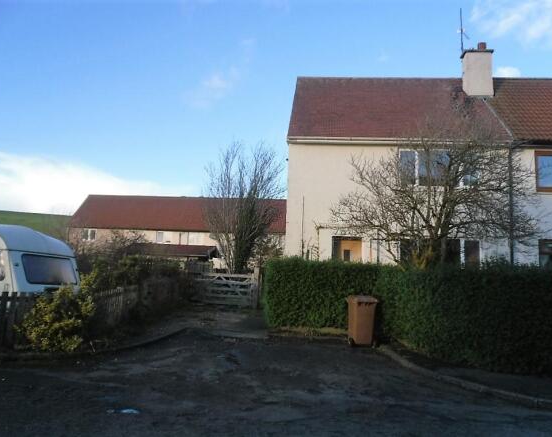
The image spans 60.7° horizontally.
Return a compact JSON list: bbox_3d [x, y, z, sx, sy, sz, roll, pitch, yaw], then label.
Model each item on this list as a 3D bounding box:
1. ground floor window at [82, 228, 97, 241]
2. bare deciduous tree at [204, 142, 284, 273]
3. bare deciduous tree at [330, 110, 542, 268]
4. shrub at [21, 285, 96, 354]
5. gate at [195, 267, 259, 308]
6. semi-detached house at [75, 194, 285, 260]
[{"bbox_3d":[-16.400,1.432,41.428,1.350,1.000,0.130,2,-8,3],"label":"ground floor window"},{"bbox_3d":[-1.461,0.141,20.809,3.600,7.200,3.400,2,-8,3],"label":"bare deciduous tree"},{"bbox_3d":[3.844,-0.045,11.452,5.000,5.400,4.500,2,-8,3],"label":"bare deciduous tree"},{"bbox_3d":[-3.957,1.807,8.538,1.330,1.170,1.100,2,-8,3],"label":"shrub"},{"bbox_3d":[-1.838,2.532,17.433,2.300,1.350,0.140,2,-8,3],"label":"gate"},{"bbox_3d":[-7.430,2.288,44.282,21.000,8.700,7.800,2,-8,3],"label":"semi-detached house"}]

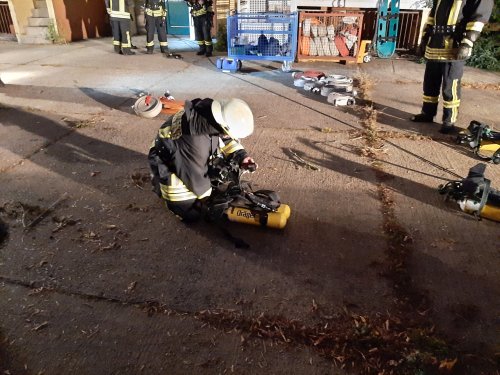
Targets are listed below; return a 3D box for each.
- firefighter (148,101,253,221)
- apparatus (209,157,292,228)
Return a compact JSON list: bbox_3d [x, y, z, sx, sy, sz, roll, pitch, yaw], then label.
[{"bbox_3d":[-0.329,-0.214,2.817,0.720,0.870,0.560,5,30,10],"label":"firefighter"},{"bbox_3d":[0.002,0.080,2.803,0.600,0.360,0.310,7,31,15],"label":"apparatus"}]

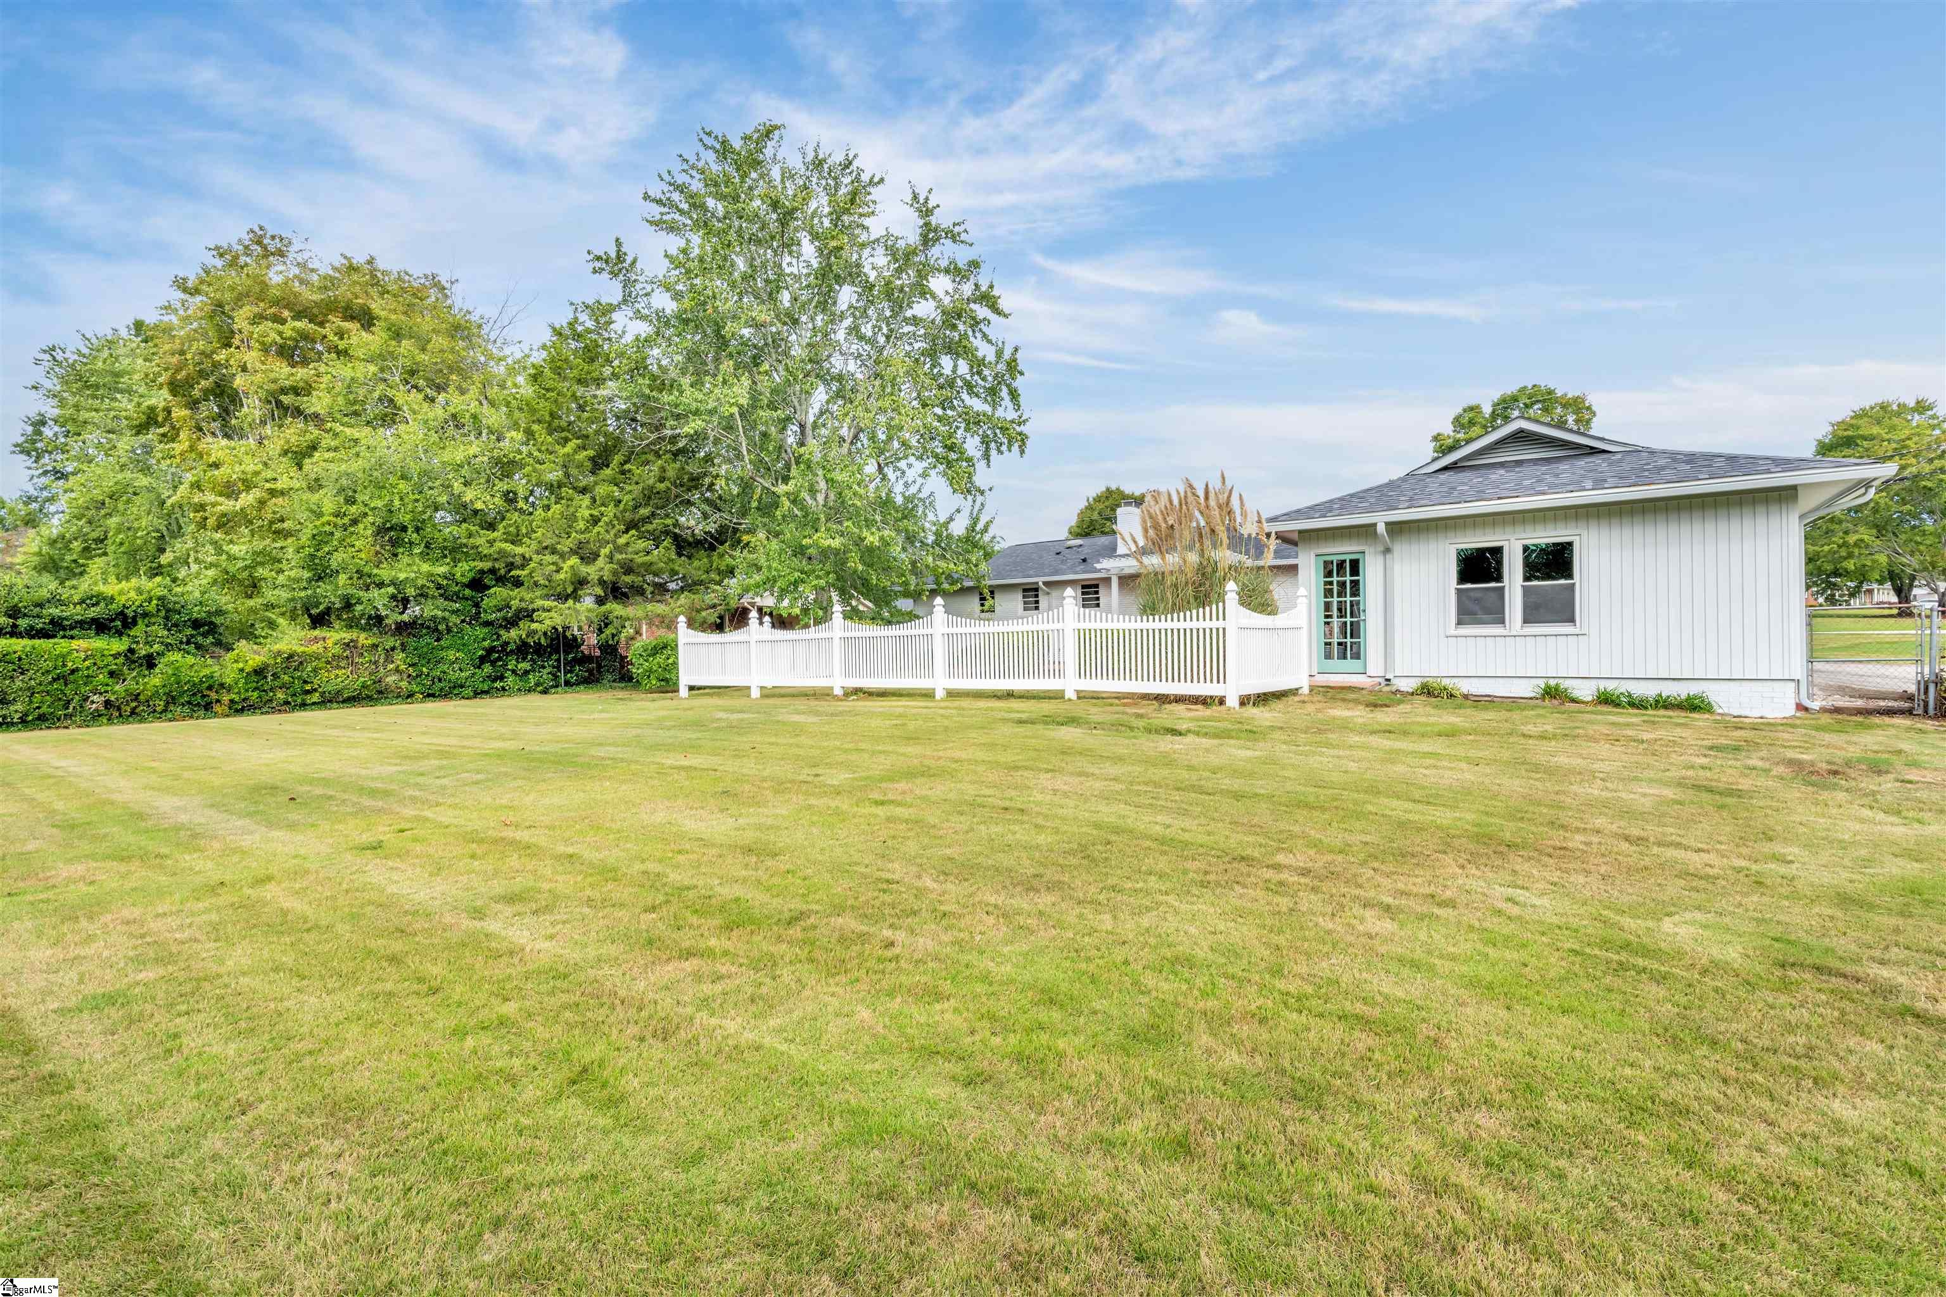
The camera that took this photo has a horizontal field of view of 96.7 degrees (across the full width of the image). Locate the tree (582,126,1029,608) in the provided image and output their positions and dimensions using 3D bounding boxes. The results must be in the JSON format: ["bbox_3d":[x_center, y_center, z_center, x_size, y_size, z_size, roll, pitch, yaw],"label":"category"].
[{"bbox_3d":[-4.700,-7.100,25.000,12.400,16.200,11.800,0,-1,-11],"label":"tree"}]

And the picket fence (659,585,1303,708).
[{"bbox_3d":[-0.750,0.070,15.900,12.500,1.850,2.570,-1,-1,38],"label":"picket fence"}]

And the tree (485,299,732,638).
[{"bbox_3d":[-11.000,-4.600,26.000,7.400,11.700,7.200,0,-1,-24],"label":"tree"}]

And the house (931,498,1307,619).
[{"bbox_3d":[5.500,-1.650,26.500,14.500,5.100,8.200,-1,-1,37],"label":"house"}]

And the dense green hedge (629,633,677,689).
[{"bbox_3d":[-8.300,0.330,23.000,1.800,1.500,1.600,-1,-1,37],"label":"dense green hedge"}]

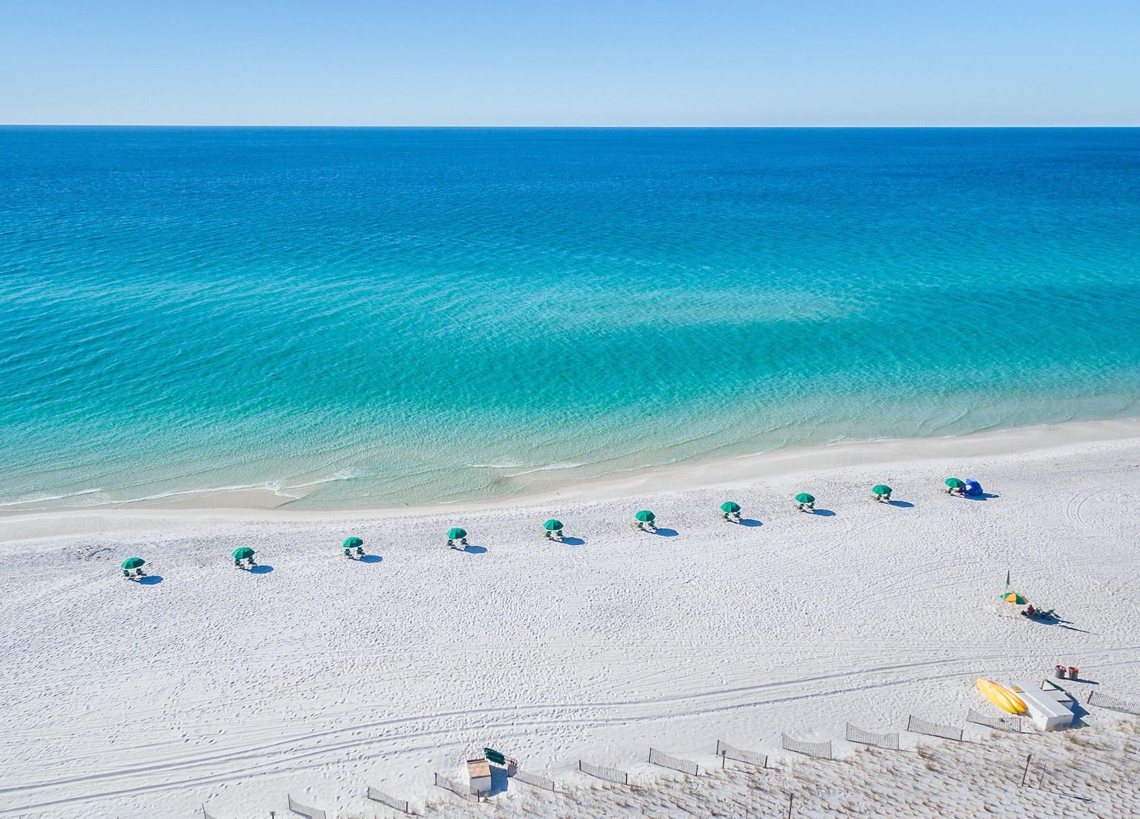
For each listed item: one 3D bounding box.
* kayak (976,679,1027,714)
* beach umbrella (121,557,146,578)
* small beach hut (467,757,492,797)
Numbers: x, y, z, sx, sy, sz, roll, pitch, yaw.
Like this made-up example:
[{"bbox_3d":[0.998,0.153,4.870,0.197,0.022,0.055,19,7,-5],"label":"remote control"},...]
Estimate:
[{"bbox_3d":[30.531,20.329,48.246,0.850,0.720,3.250,-9,24,-20],"label":"kayak"},{"bbox_3d":[-40.169,14.618,62.974,1.950,2.100,1.950,0,23,0],"label":"beach umbrella"},{"bbox_3d":[-5.529,22.551,41.870,1.200,1.450,1.150,-4,23,-11],"label":"small beach hut"}]

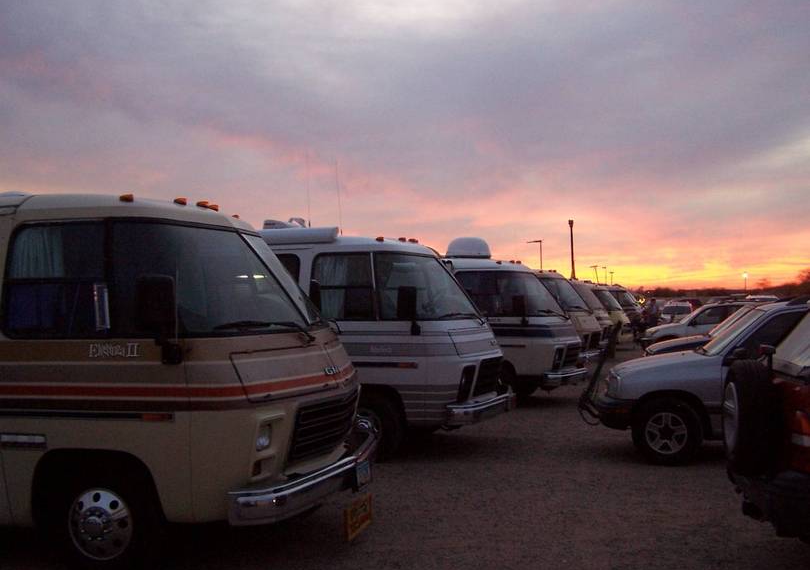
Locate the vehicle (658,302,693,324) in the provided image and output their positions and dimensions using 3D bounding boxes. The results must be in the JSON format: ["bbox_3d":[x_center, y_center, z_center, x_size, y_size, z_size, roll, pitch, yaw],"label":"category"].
[{"bbox_3d":[15.721,1.841,51.500,1.850,1.740,4.600,-2,-2,18],"label":"vehicle"}]

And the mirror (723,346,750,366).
[{"bbox_3d":[3.271,0.684,8.750,0.170,0.170,0.230,-2,-2,15],"label":"mirror"}]

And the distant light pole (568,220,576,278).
[{"bbox_3d":[12.314,-0.862,65.000,0.420,8.000,0.420,-1,-2,0],"label":"distant light pole"}]

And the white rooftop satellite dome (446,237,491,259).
[{"bbox_3d":[1.137,-0.663,15.969,0.810,0.380,0.810,0,-1,0],"label":"white rooftop satellite dome"}]

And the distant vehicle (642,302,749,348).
[{"bbox_3d":[8.655,1.272,23.788,4.500,1.680,1.800,-2,-2,15],"label":"distant vehicle"}]

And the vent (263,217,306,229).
[{"bbox_3d":[-1.497,-0.696,11.050,0.480,0.280,0.450,-2,-2,17],"label":"vent"}]

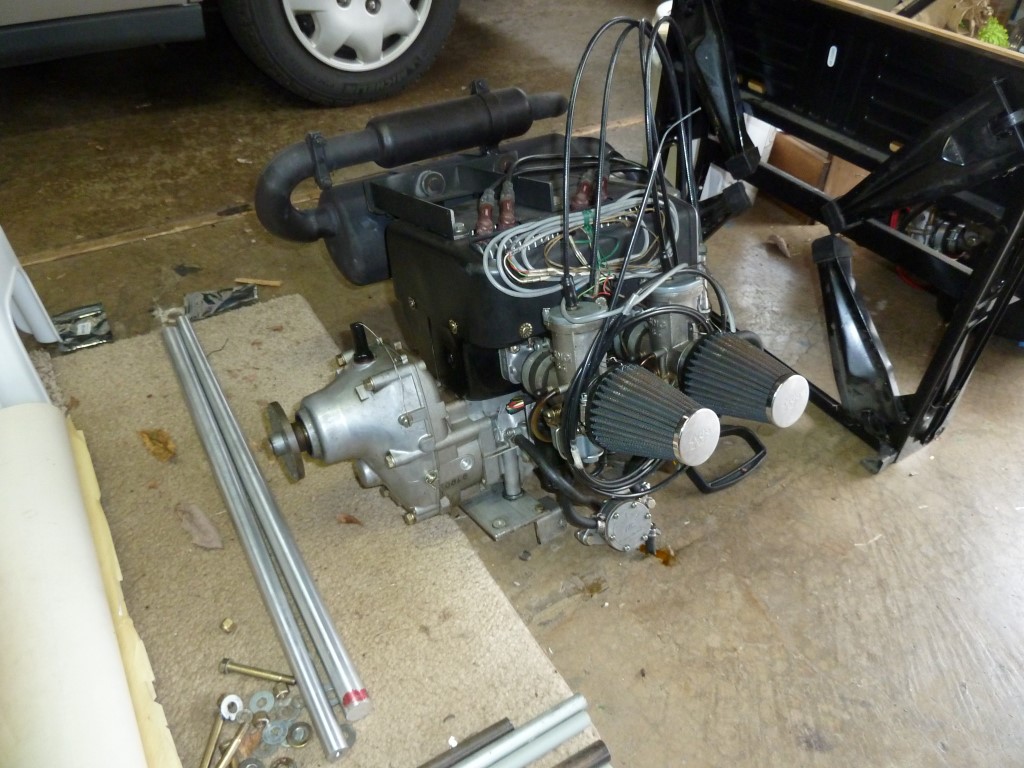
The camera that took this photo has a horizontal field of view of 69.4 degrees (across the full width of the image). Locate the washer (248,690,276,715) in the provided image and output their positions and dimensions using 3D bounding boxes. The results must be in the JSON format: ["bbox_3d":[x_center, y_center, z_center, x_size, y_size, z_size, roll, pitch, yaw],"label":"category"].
[{"bbox_3d":[-0.241,0.309,0.716,0.023,0.002,0.023,0,42,0],"label":"washer"}]

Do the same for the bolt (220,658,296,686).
[{"bbox_3d":[-0.251,0.288,0.733,0.077,0.015,0.015,8,43,7],"label":"bolt"}]

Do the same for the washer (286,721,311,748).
[{"bbox_3d":[-0.199,0.328,0.691,0.024,0.004,0.024,0,42,0],"label":"washer"}]

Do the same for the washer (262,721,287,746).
[{"bbox_3d":[-0.222,0.327,0.694,0.023,0.002,0.023,0,42,0],"label":"washer"}]

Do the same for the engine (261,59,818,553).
[{"bbox_3d":[0.005,-0.090,0.879,0.611,0.453,0.576,-18,29,-27],"label":"engine"}]

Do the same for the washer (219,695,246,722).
[{"bbox_3d":[-0.267,0.309,0.705,0.022,0.003,0.022,9,49,-11],"label":"washer"}]

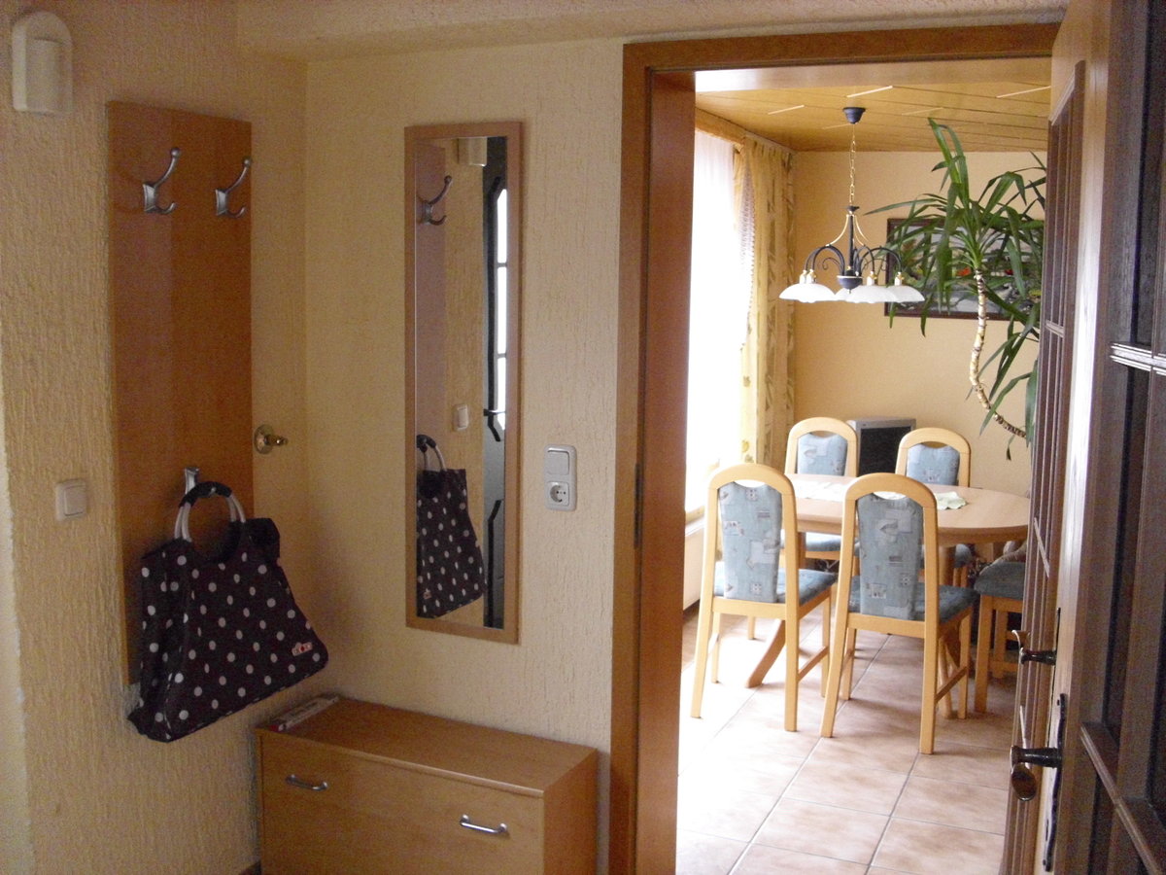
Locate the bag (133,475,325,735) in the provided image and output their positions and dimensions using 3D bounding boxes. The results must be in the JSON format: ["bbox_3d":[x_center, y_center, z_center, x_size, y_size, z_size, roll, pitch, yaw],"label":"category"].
[{"bbox_3d":[-0.768,0.340,2.548,0.155,0.505,0.430,5,8,31],"label":"bag"}]

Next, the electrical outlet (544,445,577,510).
[{"bbox_3d":[-0.051,0.092,2.697,0.080,0.152,0.014,4,8,24],"label":"electrical outlet"}]

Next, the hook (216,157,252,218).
[{"bbox_3d":[-0.760,-0.546,2.580,0.083,0.132,0.032,4,8,24],"label":"hook"}]

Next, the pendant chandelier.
[{"bbox_3d":[1.009,-0.861,4.409,0.550,0.730,0.550,4,8,24],"label":"pendant chandelier"}]

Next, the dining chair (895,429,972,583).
[{"bbox_3d":[1.379,0.445,4.808,0.465,0.925,0.520,5,9,27],"label":"dining chair"}]

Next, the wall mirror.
[{"bbox_3d":[-0.286,-0.117,2.774,0.307,1.210,0.020,4,8,24],"label":"wall mirror"}]

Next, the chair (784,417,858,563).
[{"bbox_3d":[0.990,0.401,5.097,0.465,0.925,0.520,4,8,20],"label":"chair"}]

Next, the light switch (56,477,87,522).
[{"bbox_3d":[-1.003,0.124,2.310,0.013,0.079,0.079,4,8,24],"label":"light switch"}]

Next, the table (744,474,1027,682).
[{"bbox_3d":[1.085,0.611,4.532,1.290,0.750,0.950,4,8,24],"label":"table"}]

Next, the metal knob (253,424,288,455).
[{"bbox_3d":[-0.726,0.008,2.783,0.068,0.071,0.071,4,8,24],"label":"metal knob"}]

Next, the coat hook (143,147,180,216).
[{"bbox_3d":[-0.846,-0.517,2.388,0.087,0.131,0.030,4,8,24],"label":"coat hook"}]

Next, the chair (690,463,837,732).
[{"bbox_3d":[0.657,0.532,4.342,0.475,0.940,0.490,4,8,21],"label":"chair"}]

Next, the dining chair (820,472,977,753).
[{"bbox_3d":[1.112,0.562,4.159,0.475,0.940,0.490,5,8,27],"label":"dining chair"}]

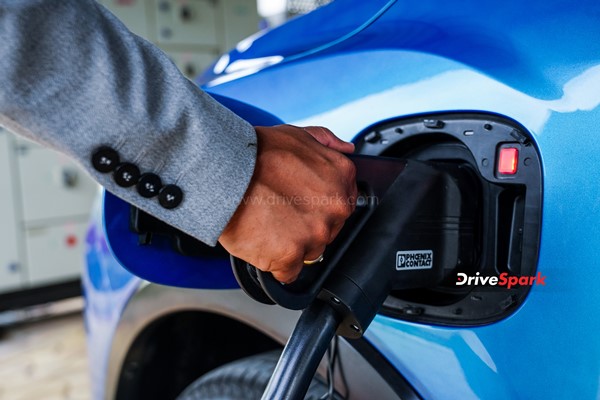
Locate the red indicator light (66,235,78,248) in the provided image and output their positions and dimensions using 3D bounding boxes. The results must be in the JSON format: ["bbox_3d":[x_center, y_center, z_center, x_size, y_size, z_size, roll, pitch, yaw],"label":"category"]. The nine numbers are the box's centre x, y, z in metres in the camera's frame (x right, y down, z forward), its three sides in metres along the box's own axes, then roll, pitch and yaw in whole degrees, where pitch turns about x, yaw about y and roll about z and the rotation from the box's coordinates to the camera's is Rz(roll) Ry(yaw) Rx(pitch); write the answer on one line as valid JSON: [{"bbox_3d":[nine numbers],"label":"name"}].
[{"bbox_3d":[-1.239,0.223,3.800,0.050,0.050,0.030,-8,5,-41],"label":"red indicator light"}]

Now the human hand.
[{"bbox_3d":[-0.008,0.000,0.500,0.110,0.108,0.085,32,1,-18],"label":"human hand"}]

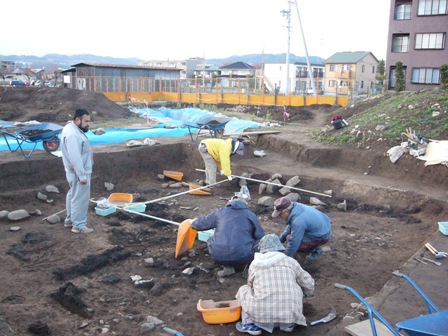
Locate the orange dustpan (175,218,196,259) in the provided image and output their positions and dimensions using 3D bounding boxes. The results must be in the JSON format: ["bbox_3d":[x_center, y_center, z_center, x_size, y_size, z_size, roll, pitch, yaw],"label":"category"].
[{"bbox_3d":[-0.417,0.874,5.587,0.135,0.430,0.345,15,16,25],"label":"orange dustpan"}]

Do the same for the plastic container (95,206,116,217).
[{"bbox_3d":[-1.884,0.673,7.247,0.250,0.085,0.320,8,15,31],"label":"plastic container"}]

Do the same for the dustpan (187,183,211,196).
[{"bbox_3d":[-0.444,0.380,8.459,0.420,0.150,0.360,2,13,5],"label":"dustpan"}]

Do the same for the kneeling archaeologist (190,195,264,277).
[{"bbox_3d":[0.048,0.741,5.249,0.800,0.870,0.740,2,13,8],"label":"kneeling archaeologist"}]

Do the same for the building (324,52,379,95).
[{"bbox_3d":[24.684,-18.056,86.594,6.700,7.700,8.600,11,14,43],"label":"building"}]

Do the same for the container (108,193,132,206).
[{"bbox_3d":[-1.797,0.562,7.881,0.420,0.145,0.380,0,11,-7],"label":"container"}]

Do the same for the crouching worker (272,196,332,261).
[{"bbox_3d":[0.989,0.704,5.672,0.740,0.760,0.520,-3,11,-22],"label":"crouching worker"}]

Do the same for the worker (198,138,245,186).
[{"bbox_3d":[-0.044,-0.107,9.316,0.920,0.990,0.520,1,10,0],"label":"worker"}]

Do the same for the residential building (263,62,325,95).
[{"bbox_3d":[14.301,-18.361,93.861,7.400,6.300,13.500,10,15,35],"label":"residential building"}]

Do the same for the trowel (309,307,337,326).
[{"bbox_3d":[0.936,1.388,4.254,0.330,0.050,0.080,-11,17,-42],"label":"trowel"}]

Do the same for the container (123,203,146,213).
[{"bbox_3d":[-1.432,0.656,7.344,0.340,0.085,0.240,0,13,-2],"label":"container"}]

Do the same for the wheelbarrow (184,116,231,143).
[{"bbox_3d":[-0.430,-0.960,11.489,0.640,0.640,1.270,10,16,37],"label":"wheelbarrow"}]

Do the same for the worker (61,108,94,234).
[{"bbox_3d":[-2.035,0.050,6.285,0.440,1.720,0.540,2,10,3],"label":"worker"}]

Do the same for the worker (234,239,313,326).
[{"bbox_3d":[0.475,0.990,4.156,0.680,0.860,0.720,1,13,3],"label":"worker"}]

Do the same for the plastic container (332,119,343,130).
[{"bbox_3d":[3.664,-1.395,14.600,0.280,0.300,0.260,-9,11,13],"label":"plastic container"}]

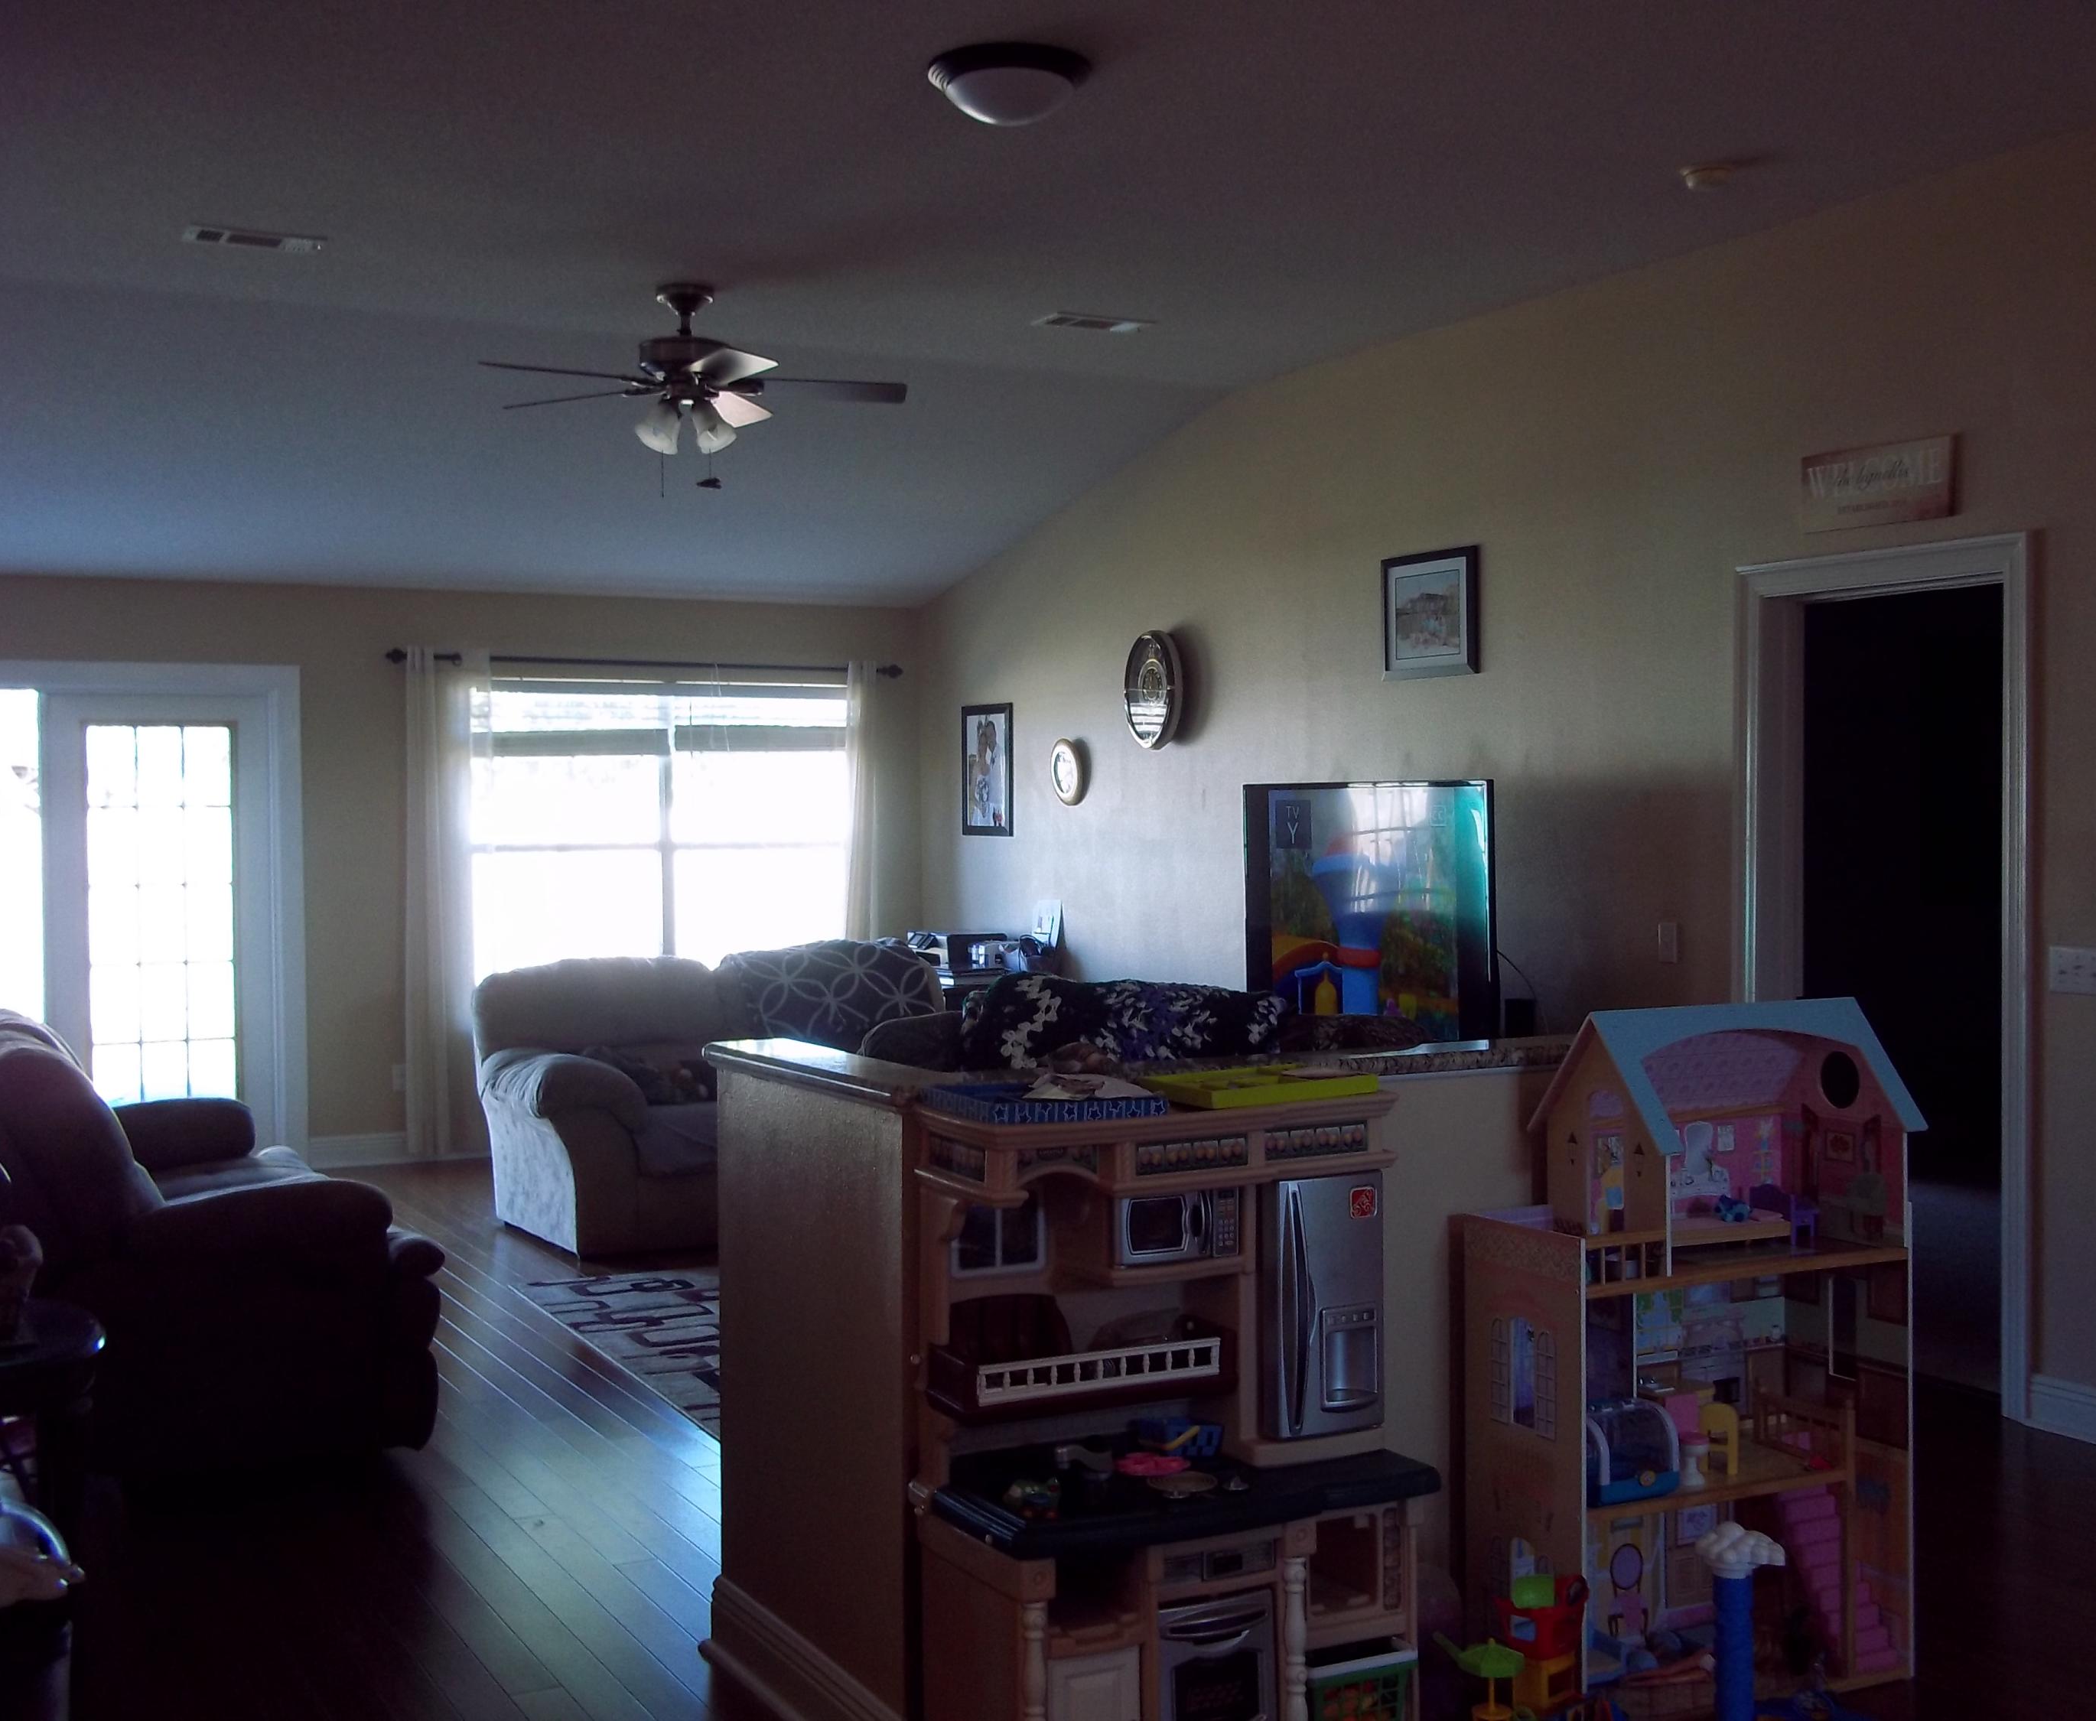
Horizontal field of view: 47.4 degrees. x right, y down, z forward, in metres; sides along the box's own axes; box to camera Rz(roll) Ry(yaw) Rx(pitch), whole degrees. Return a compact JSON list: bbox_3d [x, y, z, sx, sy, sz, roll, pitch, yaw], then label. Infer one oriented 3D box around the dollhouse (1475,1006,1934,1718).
[{"bbox_3d":[1.122,0.831,4.133,0.712,1.160,0.360,-1,1,-24],"label":"dollhouse"}]

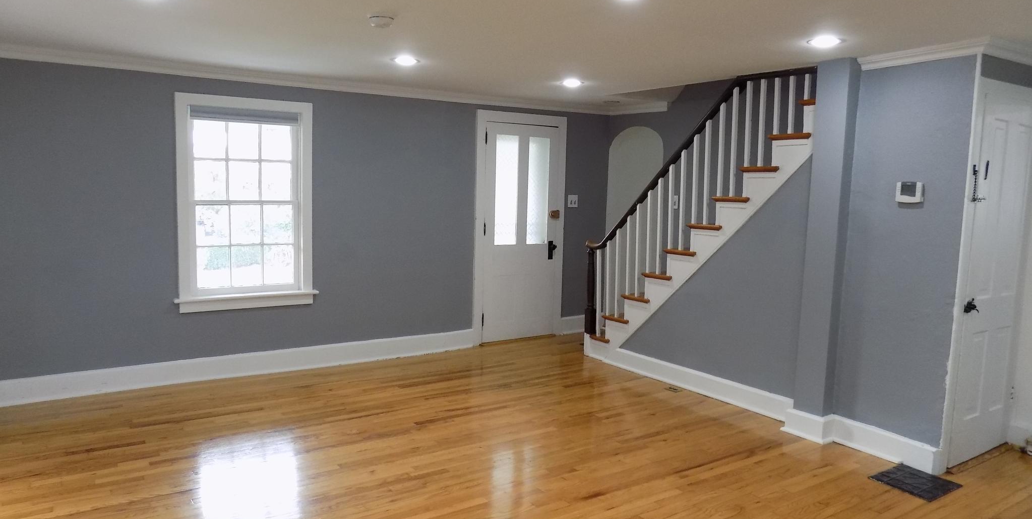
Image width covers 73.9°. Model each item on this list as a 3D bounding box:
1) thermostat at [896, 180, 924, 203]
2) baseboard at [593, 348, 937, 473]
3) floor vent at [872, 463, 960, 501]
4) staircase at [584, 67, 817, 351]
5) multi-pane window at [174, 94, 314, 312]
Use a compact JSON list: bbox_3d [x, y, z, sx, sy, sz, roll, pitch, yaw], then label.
[{"bbox_3d":[2.091,-0.356,3.643,0.035,0.103,0.127,-3,7,-34],"label":"thermostat"},{"bbox_3d":[1.367,0.901,4.736,0.146,0.164,2.845,-3,7,-34],"label":"baseboard"},{"bbox_3d":[2.037,1.128,3.498,0.342,0.015,0.310,-3,7,-34],"label":"floor vent"},{"bbox_3d":[1.521,-0.177,5.210,0.866,2.212,2.052,-3,7,-34],"label":"staircase"},{"bbox_3d":[-1.937,-0.396,4.968,0.991,1.512,0.080,-3,7,-34],"label":"multi-pane window"}]

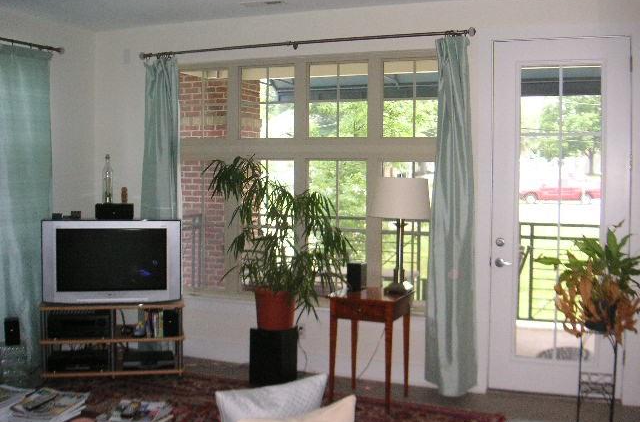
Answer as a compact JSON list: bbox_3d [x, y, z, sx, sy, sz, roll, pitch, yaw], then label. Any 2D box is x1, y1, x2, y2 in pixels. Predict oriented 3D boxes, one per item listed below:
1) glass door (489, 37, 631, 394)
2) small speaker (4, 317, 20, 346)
[{"bbox_3d":[1.617,0.058,4.610,0.905,2.420,0.055,2,4,21],"label":"glass door"},{"bbox_3d":[-2.207,0.865,4.910,0.105,0.195,0.130,-2,4,-22],"label":"small speaker"}]

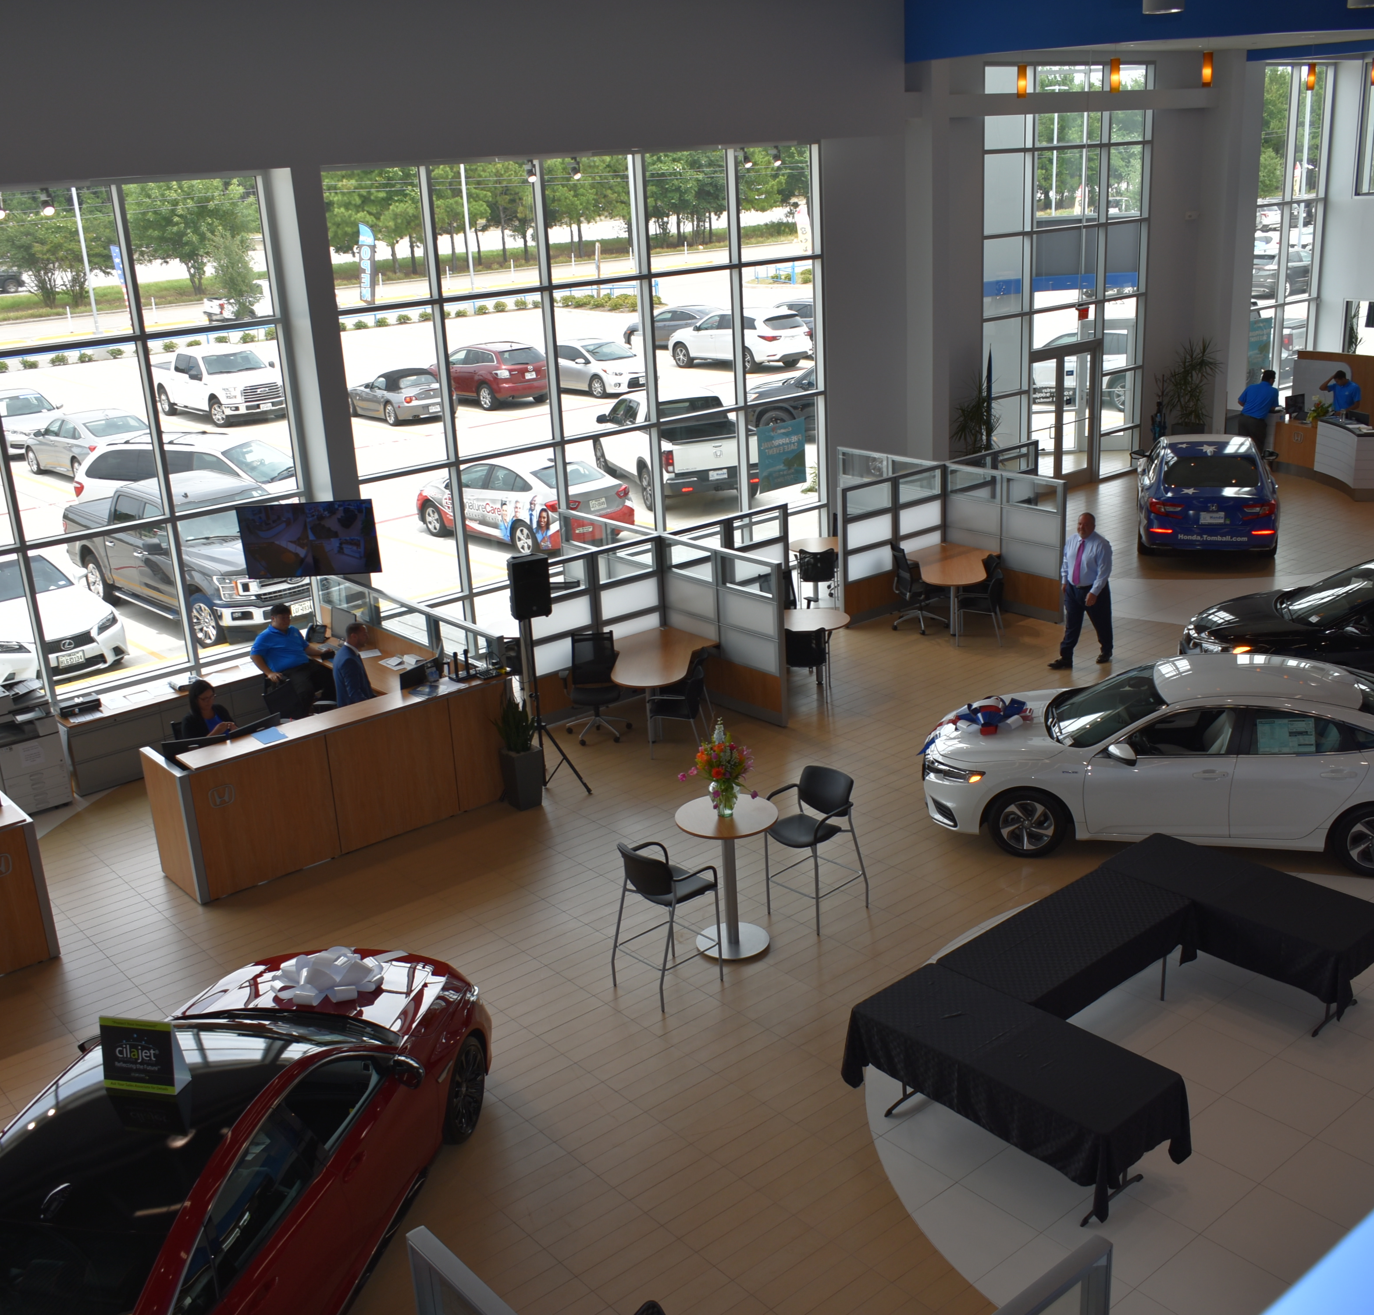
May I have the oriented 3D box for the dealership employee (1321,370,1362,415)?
[{"bbox_3d":[11.039,-4.006,25.151,0.620,1.700,0.450,10,23,34],"label":"dealership employee"}]

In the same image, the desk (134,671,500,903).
[{"bbox_3d":[-3.133,1.050,13.470,3.200,1.150,0.860,-17,23,-37],"label":"desk"}]

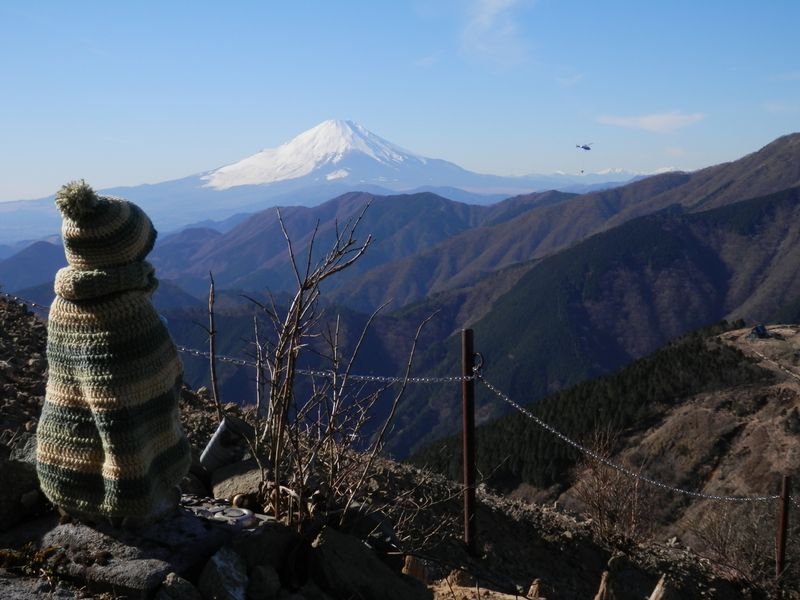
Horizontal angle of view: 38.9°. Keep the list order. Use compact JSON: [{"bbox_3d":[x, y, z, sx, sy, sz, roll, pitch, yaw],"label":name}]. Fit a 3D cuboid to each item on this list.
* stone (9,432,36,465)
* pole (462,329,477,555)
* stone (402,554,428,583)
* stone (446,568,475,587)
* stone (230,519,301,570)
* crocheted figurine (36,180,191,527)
[{"bbox_3d":[-0.580,0.230,1.750,0.050,0.045,0.050,0,6,0],"label":"stone"},{"bbox_3d":[0.290,0.594,4.750,0.050,0.950,0.050,0,6,0],"label":"pole"},{"bbox_3d":[0.056,0.976,4.100,0.092,0.100,0.085,0,6,0],"label":"stone"},{"bbox_3d":[0.224,1.029,4.200,0.105,0.065,0.090,0,6,0],"label":"stone"},{"bbox_3d":[-0.172,0.313,1.450,0.088,0.058,0.080,0,6,0],"label":"stone"},{"bbox_3d":[-0.374,0.066,1.480,0.185,0.425,0.195,-6,8,-45],"label":"crocheted figurine"}]

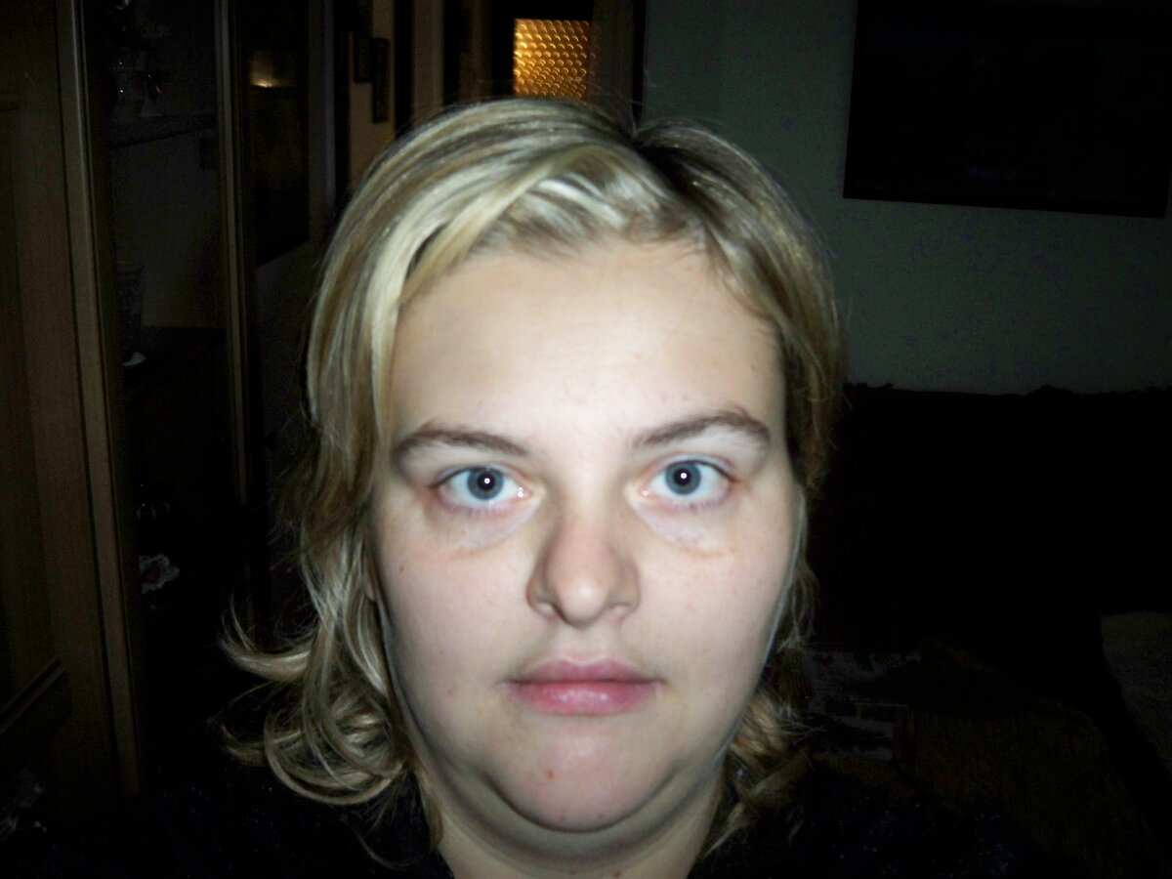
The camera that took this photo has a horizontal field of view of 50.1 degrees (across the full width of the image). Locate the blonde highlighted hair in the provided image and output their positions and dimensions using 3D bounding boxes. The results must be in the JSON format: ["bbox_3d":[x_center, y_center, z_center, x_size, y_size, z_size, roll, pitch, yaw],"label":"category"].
[{"bbox_3d":[-0.020,0.013,0.497,0.232,0.270,0.205,1,6,0],"label":"blonde highlighted hair"}]

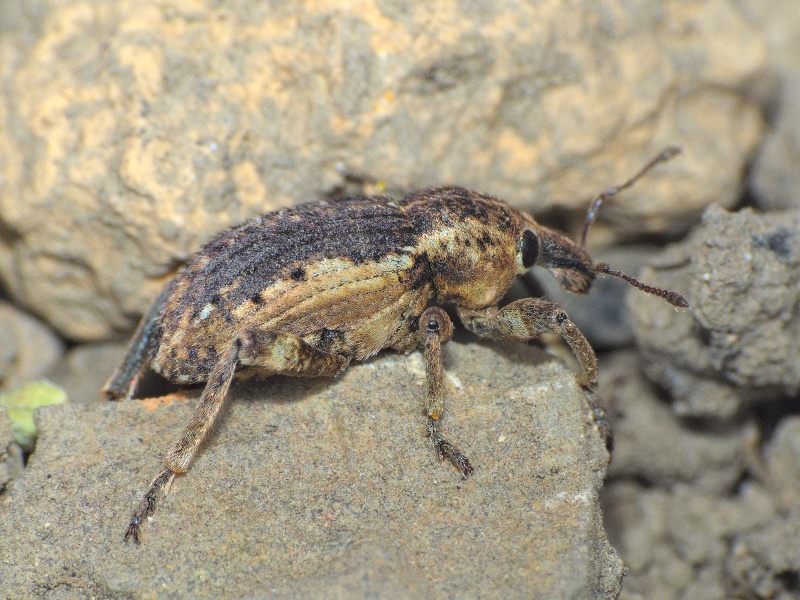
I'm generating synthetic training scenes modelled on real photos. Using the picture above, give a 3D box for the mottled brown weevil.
[{"bbox_3d":[0.000,0.000,0.100,0.013,0.005,0.007,-13,25,-2],"label":"mottled brown weevil"}]

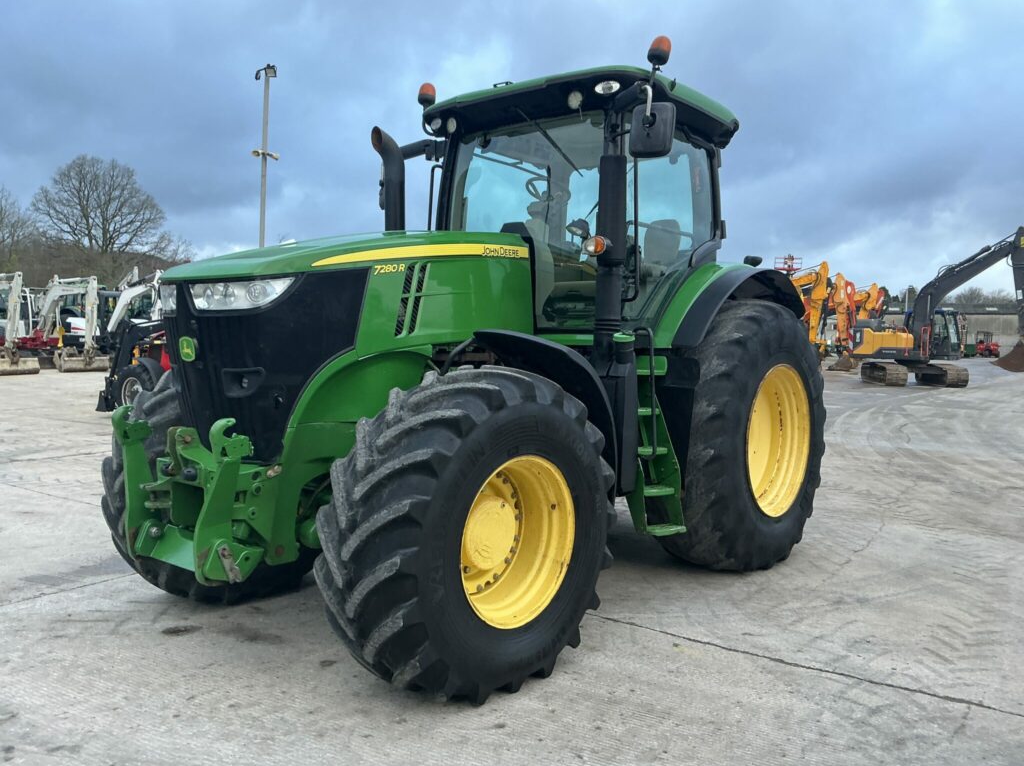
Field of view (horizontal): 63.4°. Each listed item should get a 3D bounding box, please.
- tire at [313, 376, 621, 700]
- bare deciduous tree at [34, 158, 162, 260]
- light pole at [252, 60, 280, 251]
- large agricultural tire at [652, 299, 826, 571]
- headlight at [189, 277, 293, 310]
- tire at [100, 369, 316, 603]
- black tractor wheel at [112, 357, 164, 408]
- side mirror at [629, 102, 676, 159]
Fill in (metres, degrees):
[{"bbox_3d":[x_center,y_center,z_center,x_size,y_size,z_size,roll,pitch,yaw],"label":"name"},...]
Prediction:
[{"bbox_3d":[-0.156,0.684,4.045,0.600,1.514,1.590,4,4,42],"label":"tire"},{"bbox_3d":[-44.929,-18.200,90.000,14.600,13.000,13.500,0,3,-27],"label":"bare deciduous tree"},{"bbox_3d":[-8.160,-5.178,27.272,0.700,10.360,0.600,1,3,0],"label":"light pole"},{"bbox_3d":[1.730,0.383,6.259,0.700,1.980,2.030,4,4,41],"label":"large agricultural tire"},{"bbox_3d":[-1.256,-0.421,3.907,0.460,0.170,0.170,2,3,3],"label":"headlight"},{"bbox_3d":[-1.754,0.572,5.365,0.600,1.514,1.590,4,4,42],"label":"tire"},{"bbox_3d":[-6.512,0.212,14.547,1.100,1.080,0.340,3,3,30],"label":"black tractor wheel"},{"bbox_3d":[0.856,-1.538,5.045,0.260,0.340,0.090,2,3,17],"label":"side mirror"}]

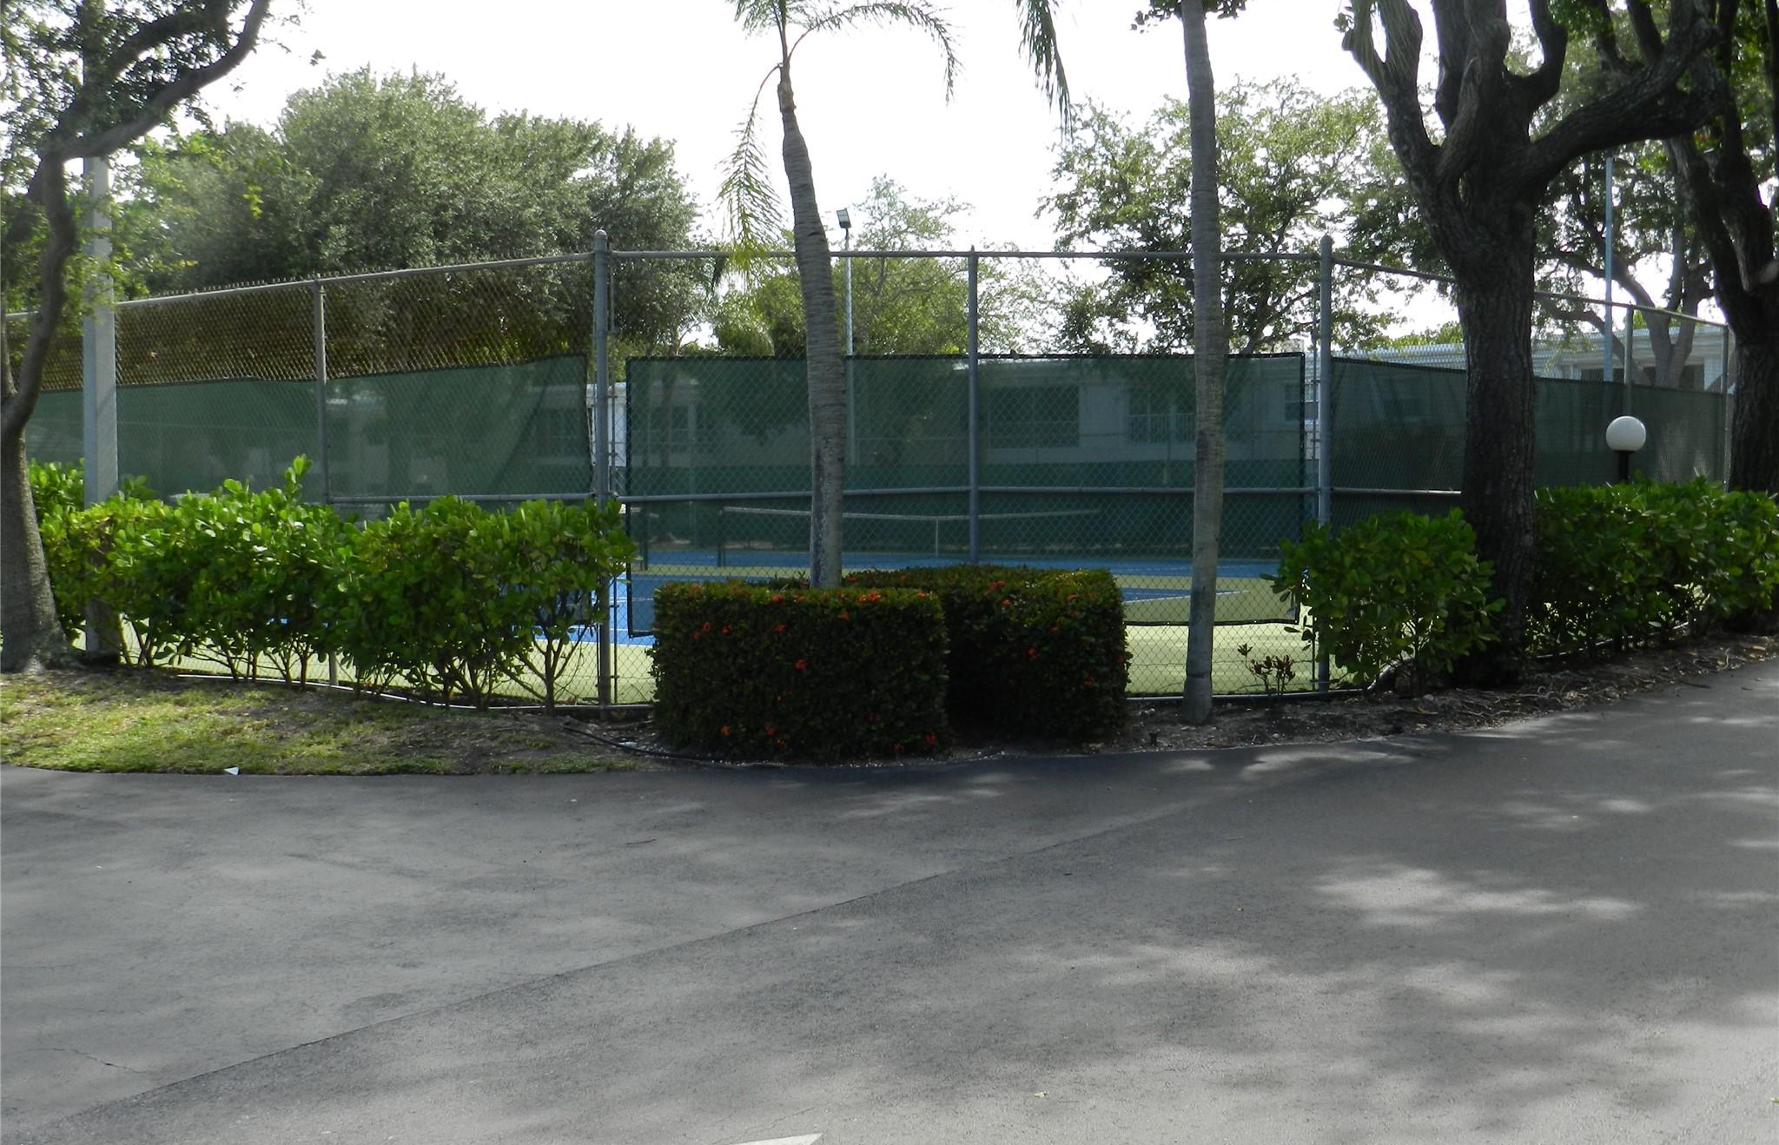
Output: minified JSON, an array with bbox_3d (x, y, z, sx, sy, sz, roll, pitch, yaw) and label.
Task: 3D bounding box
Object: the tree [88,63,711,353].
[{"bbox_3d":[-13.089,-7.111,52.751,16.150,12.870,13.000,0,2,0],"label":"tree"}]

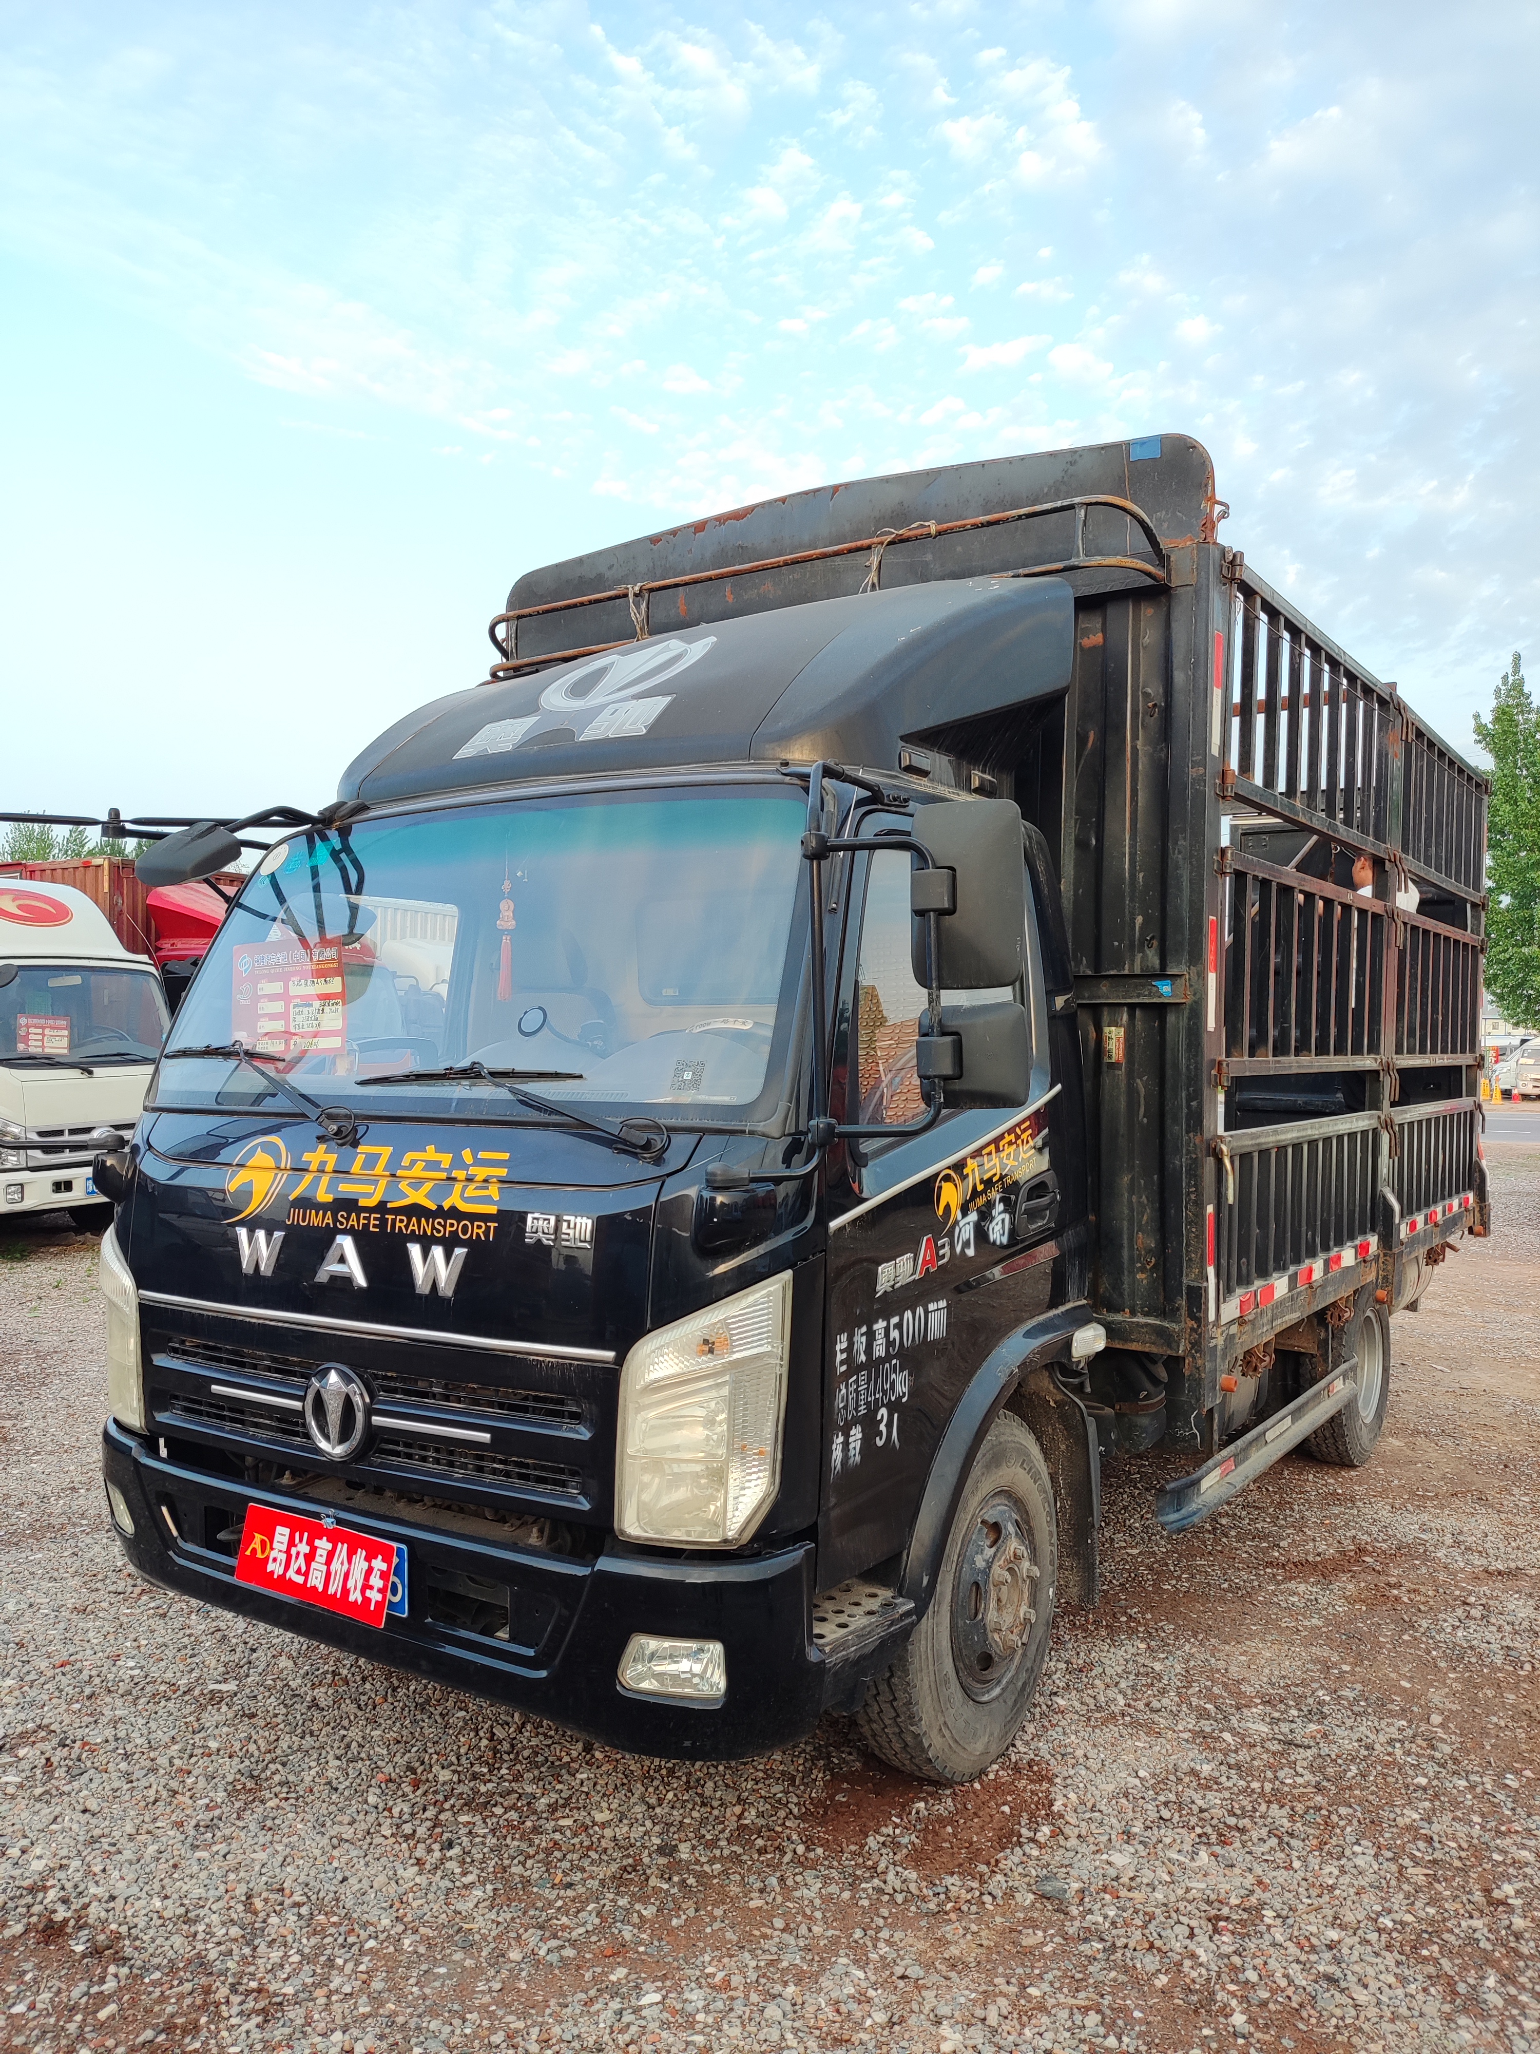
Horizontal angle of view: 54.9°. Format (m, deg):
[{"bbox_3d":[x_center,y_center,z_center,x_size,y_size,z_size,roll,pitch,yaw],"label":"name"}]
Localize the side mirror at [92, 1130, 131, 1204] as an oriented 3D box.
[{"bbox_3d":[-1.583,0.349,3.619,0.120,0.160,0.120,-1,-1,34],"label":"side mirror"}]

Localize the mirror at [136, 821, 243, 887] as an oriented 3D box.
[{"bbox_3d":[-1.388,-0.418,3.557,0.210,0.130,0.160,-1,-1,34],"label":"mirror"}]

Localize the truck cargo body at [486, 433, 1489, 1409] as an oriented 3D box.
[{"bbox_3d":[1.277,-0.264,6.170,2.430,2.500,4.240,1,0,35],"label":"truck cargo body"}]

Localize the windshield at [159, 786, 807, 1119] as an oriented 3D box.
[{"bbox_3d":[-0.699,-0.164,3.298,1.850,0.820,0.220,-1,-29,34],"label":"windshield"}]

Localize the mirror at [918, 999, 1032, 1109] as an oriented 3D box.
[{"bbox_3d":[0.360,0.046,2.603,0.190,0.185,0.090,-1,-1,22],"label":"mirror"}]

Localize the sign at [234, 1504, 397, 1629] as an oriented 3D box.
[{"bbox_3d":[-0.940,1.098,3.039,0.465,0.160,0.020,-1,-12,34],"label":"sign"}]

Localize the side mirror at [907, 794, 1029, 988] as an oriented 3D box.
[{"bbox_3d":[0.352,-0.226,2.613,0.195,0.320,0.090,-1,-1,22],"label":"side mirror"}]

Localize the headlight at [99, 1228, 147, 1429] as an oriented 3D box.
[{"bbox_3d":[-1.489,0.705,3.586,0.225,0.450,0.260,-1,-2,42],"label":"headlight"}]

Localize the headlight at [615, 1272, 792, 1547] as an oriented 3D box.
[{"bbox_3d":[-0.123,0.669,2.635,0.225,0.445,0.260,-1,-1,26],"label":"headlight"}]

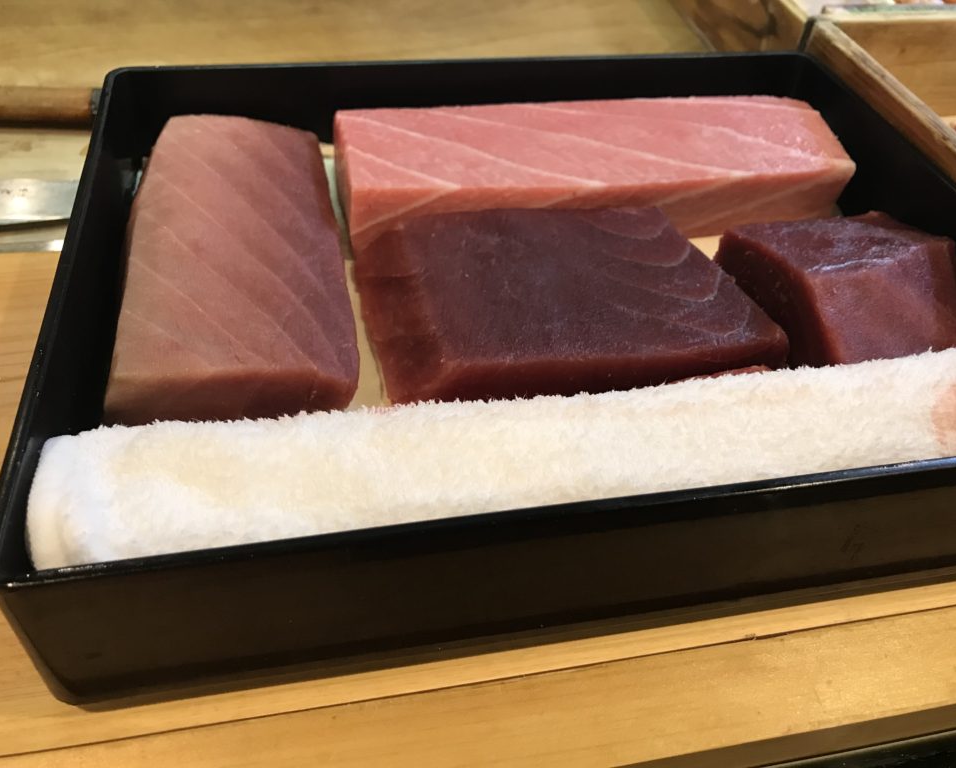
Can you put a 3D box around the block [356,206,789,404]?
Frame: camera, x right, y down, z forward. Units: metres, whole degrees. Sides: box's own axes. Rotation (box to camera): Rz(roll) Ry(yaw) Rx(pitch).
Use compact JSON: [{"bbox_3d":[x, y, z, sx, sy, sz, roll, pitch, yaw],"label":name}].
[{"bbox_3d":[0.032,-0.034,0.334,0.154,0.023,0.090,-5,46,-10],"label":"block"}]

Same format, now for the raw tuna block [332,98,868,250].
[{"bbox_3d":[0.052,-0.101,0.393,0.232,0.034,0.070,-5,46,-10],"label":"raw tuna block"}]

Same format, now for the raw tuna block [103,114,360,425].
[{"bbox_3d":[-0.097,-0.051,0.334,0.083,0.032,0.175,-5,46,-10],"label":"raw tuna block"}]

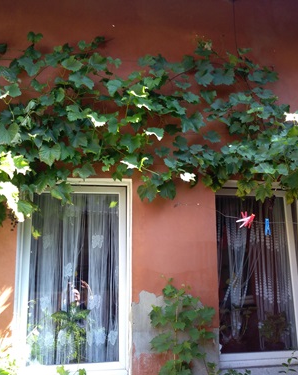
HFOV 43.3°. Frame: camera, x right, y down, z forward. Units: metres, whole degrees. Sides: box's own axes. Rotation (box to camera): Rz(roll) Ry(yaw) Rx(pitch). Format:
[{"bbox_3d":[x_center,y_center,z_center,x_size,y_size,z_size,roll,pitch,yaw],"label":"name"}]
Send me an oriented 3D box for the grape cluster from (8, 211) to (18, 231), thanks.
[{"bbox_3d":[-0.769,0.186,2.115,0.070,0.124,0.070,3,-14,-10],"label":"grape cluster"}]

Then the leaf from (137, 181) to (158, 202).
[{"bbox_3d":[-0.010,0.028,2.577,0.132,0.148,0.050,1,-8,-9],"label":"leaf"}]

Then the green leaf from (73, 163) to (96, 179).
[{"bbox_3d":[-0.433,-0.114,2.520,0.138,0.106,0.060,1,-8,-9],"label":"green leaf"}]

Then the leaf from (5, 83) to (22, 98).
[{"bbox_3d":[-0.915,-0.655,2.536,0.108,0.108,0.060,2,-8,-16],"label":"leaf"}]

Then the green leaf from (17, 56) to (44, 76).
[{"bbox_3d":[-0.820,-0.837,2.597,0.176,0.142,0.040,4,-17,-13],"label":"green leaf"}]

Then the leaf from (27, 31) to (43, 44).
[{"bbox_3d":[-0.798,-1.054,2.639,0.103,0.101,0.050,1,-8,-9],"label":"leaf"}]

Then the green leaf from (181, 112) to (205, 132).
[{"bbox_3d":[0.320,-0.468,2.700,0.169,0.148,0.040,1,-19,-4],"label":"green leaf"}]

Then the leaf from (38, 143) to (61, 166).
[{"bbox_3d":[-0.630,-0.203,2.377,0.149,0.143,0.040,4,-21,-12],"label":"leaf"}]

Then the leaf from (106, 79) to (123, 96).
[{"bbox_3d":[-0.240,-0.697,2.617,0.119,0.127,0.050,1,-8,-9],"label":"leaf"}]

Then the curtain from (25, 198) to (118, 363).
[{"bbox_3d":[-0.569,0.686,2.832,0.723,1.320,0.090,1,-8,-9],"label":"curtain"}]

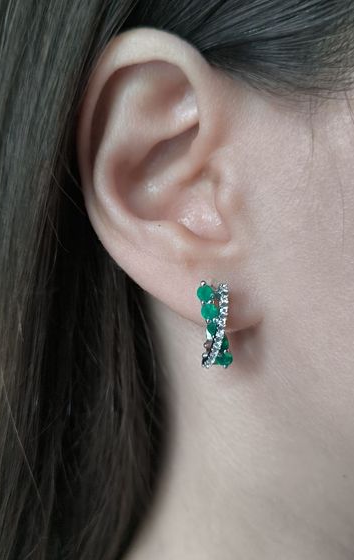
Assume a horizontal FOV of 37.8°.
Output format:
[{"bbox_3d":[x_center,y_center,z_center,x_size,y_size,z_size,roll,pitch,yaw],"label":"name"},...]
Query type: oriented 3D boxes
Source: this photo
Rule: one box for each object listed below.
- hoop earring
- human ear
[{"bbox_3d":[0.008,0.009,0.109,0.007,0.018,0.013,0,0,-5],"label":"hoop earring"},{"bbox_3d":[-0.003,-0.021,0.111,0.034,0.061,0.020,-10,0,-11],"label":"human ear"}]

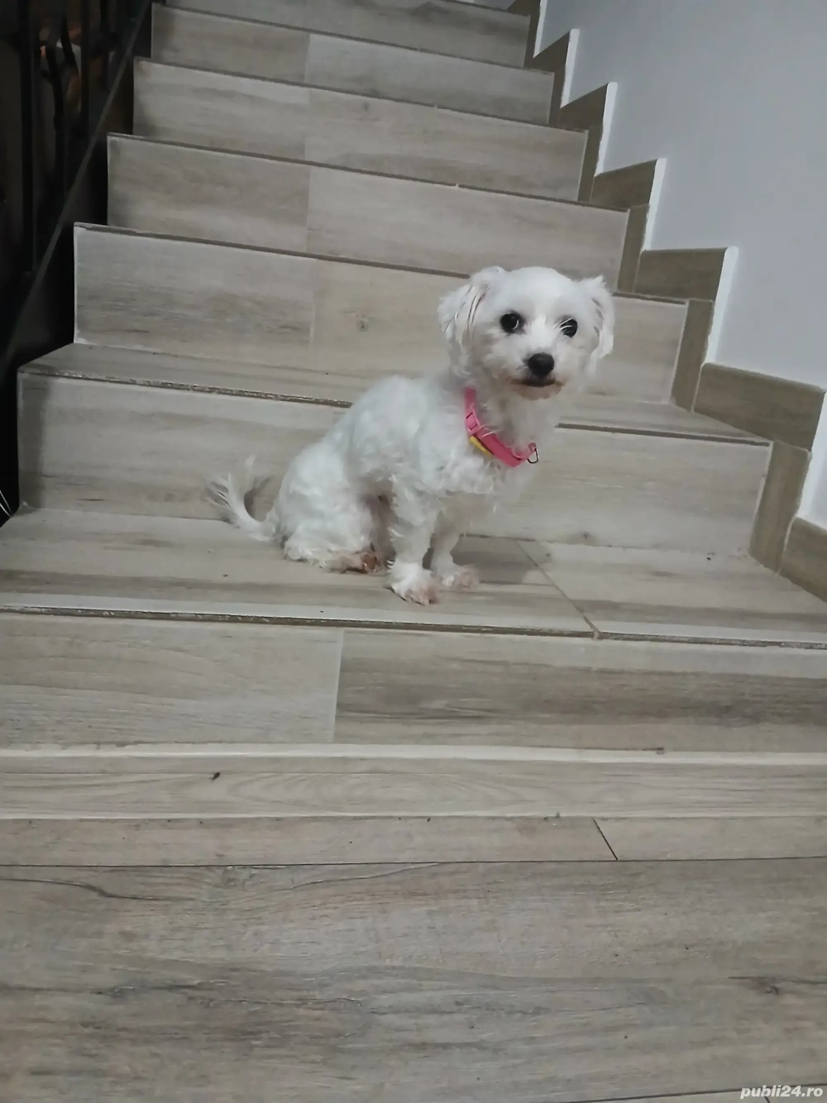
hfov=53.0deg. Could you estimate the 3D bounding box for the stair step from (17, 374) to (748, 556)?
[{"bbox_3d":[-0.012,-0.147,1.161,0.936,0.158,0.272,3,19,-12],"label":"stair step"}]

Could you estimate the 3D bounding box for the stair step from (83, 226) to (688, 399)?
[{"bbox_3d":[-0.046,-0.397,1.387,0.936,0.158,0.272,3,19,-12],"label":"stair step"}]

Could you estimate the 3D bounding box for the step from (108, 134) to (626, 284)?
[{"bbox_3d":[-0.080,-0.647,1.613,0.936,0.158,0.272,3,19,-12],"label":"step"}]

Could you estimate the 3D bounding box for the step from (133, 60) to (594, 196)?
[{"bbox_3d":[-0.114,-0.897,1.838,0.936,0.158,0.272,3,19,-12],"label":"step"}]

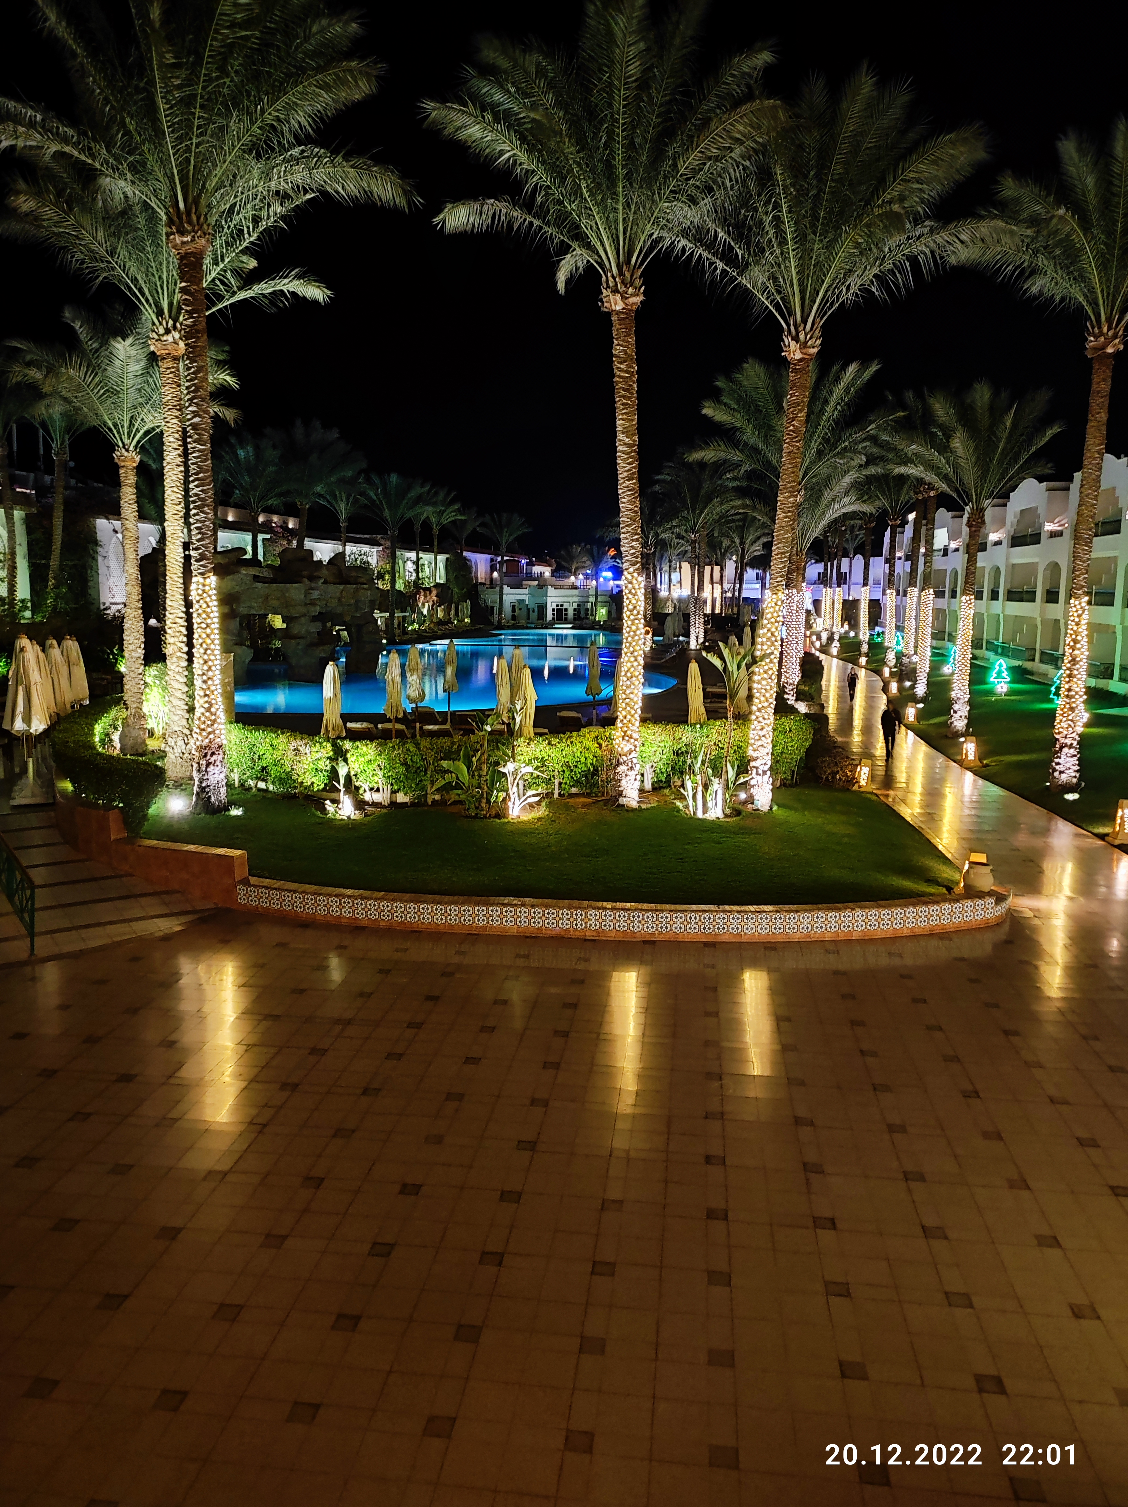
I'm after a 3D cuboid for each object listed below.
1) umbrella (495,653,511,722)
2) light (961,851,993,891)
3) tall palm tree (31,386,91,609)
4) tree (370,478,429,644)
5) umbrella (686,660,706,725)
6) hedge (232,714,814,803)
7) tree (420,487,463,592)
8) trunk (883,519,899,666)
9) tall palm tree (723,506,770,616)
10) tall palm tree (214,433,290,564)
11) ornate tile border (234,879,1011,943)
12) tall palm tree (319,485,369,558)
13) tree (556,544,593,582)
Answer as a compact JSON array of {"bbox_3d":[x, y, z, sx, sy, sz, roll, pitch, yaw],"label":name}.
[{"bbox_3d":[-1.432,-1.091,25.650,0.450,2.450,0.450,0,9,-3],"label":"umbrella"},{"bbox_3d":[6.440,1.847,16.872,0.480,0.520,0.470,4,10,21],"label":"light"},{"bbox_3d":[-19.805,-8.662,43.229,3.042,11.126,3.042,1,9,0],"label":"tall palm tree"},{"bbox_3d":[-13.782,-15.796,88.665,5.500,13.642,5.500,1,8,0],"label":"tree"},{"bbox_3d":[3.182,-0.957,26.439,0.520,2.632,0.520,1,8,0],"label":"umbrella"},{"bbox_3d":[-0.751,0.056,23.877,13.200,1.450,2.800,0,9,-5],"label":"hedge"},{"bbox_3d":[-11.879,-17.980,102.491,4.800,13.960,4.800,1,8,0],"label":"tree"},{"bbox_3d":[21.419,-10.431,70.994,0.580,9.598,0.580,3,9,16],"label":"trunk"},{"bbox_3d":[17.480,-17.546,106.553,5.100,12.732,5.100,1,8,0],"label":"tall palm tree"},{"bbox_3d":[-20.529,-13.932,72.777,5.600,14.457,5.600,1,8,0],"label":"tall palm tree"},{"bbox_3d":[0.949,2.477,17.271,12.750,0.470,1.750,1,8,0],"label":"ornate tile border"},{"bbox_3d":[-17.323,-15.074,85.743,4.237,11.972,4.237,1,9,0],"label":"tall palm tree"},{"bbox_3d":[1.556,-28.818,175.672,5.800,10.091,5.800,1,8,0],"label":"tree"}]

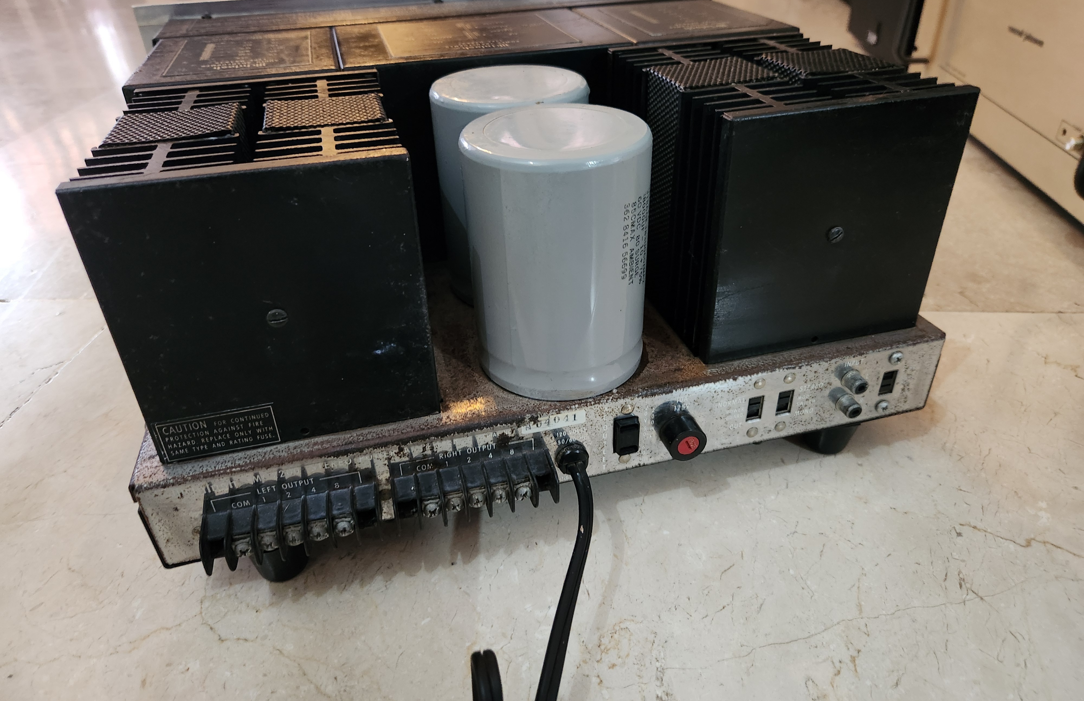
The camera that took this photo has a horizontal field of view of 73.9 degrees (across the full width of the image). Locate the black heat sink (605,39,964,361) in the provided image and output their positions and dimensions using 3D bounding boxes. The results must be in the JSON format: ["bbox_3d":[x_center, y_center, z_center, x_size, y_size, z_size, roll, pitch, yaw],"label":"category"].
[{"bbox_3d":[0.110,-0.087,0.372,0.111,0.112,0.142,-10,34,-12],"label":"black heat sink"}]

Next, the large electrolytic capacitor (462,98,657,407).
[{"bbox_3d":[0.007,-0.044,0.316,0.078,0.108,0.078,-1,33,1],"label":"large electrolytic capacitor"}]

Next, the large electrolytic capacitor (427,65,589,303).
[{"bbox_3d":[-0.015,-0.086,0.382,0.078,0.108,0.078,-1,33,1],"label":"large electrolytic capacitor"}]

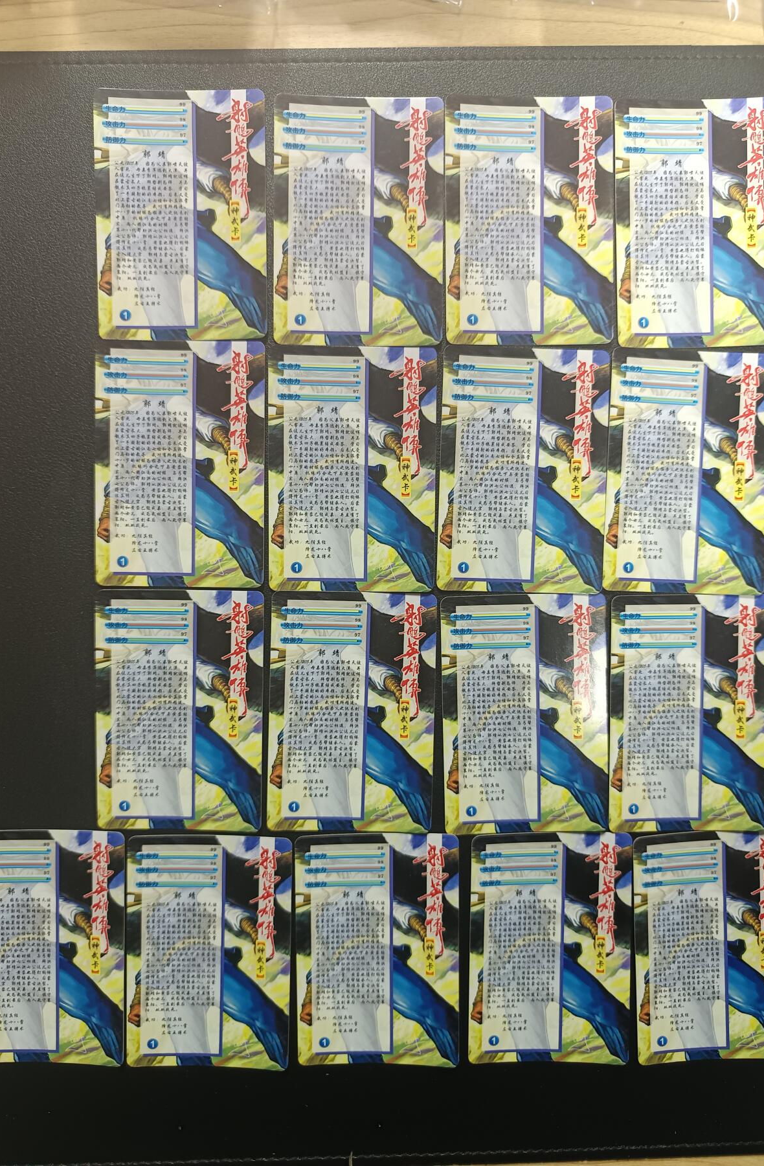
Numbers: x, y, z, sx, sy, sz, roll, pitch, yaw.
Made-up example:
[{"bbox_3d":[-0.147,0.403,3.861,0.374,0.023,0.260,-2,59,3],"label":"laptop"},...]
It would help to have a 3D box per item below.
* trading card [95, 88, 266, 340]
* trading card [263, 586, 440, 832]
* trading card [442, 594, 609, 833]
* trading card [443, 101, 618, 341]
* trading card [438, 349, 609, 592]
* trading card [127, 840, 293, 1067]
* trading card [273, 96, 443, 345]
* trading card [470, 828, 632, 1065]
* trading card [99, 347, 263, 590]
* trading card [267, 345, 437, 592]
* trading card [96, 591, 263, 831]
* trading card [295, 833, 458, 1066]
[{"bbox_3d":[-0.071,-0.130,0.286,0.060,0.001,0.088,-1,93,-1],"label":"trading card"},{"bbox_3d":[-0.011,0.047,0.295,0.060,0.001,0.088,1,93,-2],"label":"trading card"},{"bbox_3d":[0.052,0.048,0.294,0.060,0.001,0.087,-1,92,-1],"label":"trading card"},{"bbox_3d":[0.053,-0.129,0.287,0.060,0.001,0.087,0,92,-1],"label":"trading card"},{"bbox_3d":[0.051,-0.040,0.291,0.060,0.001,0.087,1,92,-1],"label":"trading card"},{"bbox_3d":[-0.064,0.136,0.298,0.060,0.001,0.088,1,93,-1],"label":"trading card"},{"bbox_3d":[-0.009,-0.128,0.287,0.060,0.001,0.088,0,93,-1],"label":"trading card"},{"bbox_3d":[0.062,0.135,0.298,0.060,0.001,0.087,0,92,-1],"label":"trading card"},{"bbox_3d":[-0.072,-0.042,0.288,0.060,0.001,0.087,1,92,-1],"label":"trading card"},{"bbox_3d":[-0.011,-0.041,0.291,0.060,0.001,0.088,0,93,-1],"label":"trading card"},{"bbox_3d":[-0.073,0.046,0.292,0.060,0.001,0.087,1,92,-1],"label":"trading card"},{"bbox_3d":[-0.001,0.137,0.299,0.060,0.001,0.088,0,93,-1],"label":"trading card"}]

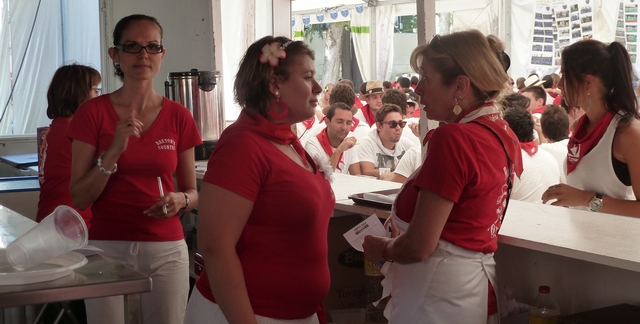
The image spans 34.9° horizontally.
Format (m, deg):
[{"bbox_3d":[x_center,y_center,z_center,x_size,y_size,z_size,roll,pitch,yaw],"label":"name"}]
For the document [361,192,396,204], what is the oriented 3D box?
[{"bbox_3d":[0.232,0.134,3.550,0.190,0.025,0.240,-1,6,13],"label":"document"}]

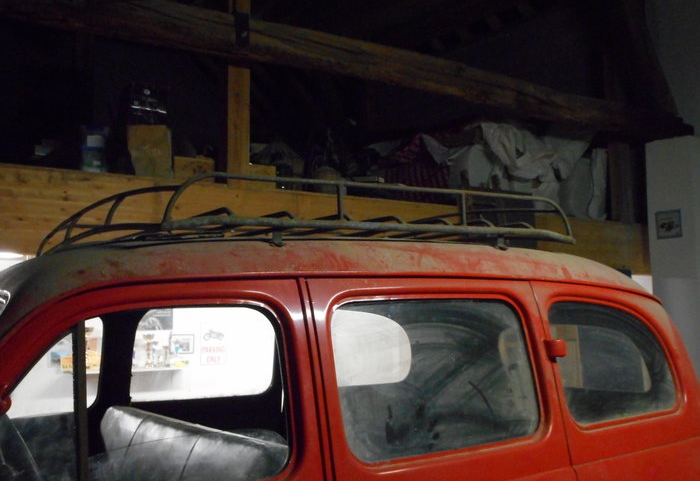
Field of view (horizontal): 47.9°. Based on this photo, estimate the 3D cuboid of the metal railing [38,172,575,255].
[{"bbox_3d":[-0.126,-0.026,2.839,1.706,0.203,1.014,1,-6,-38],"label":"metal railing"}]

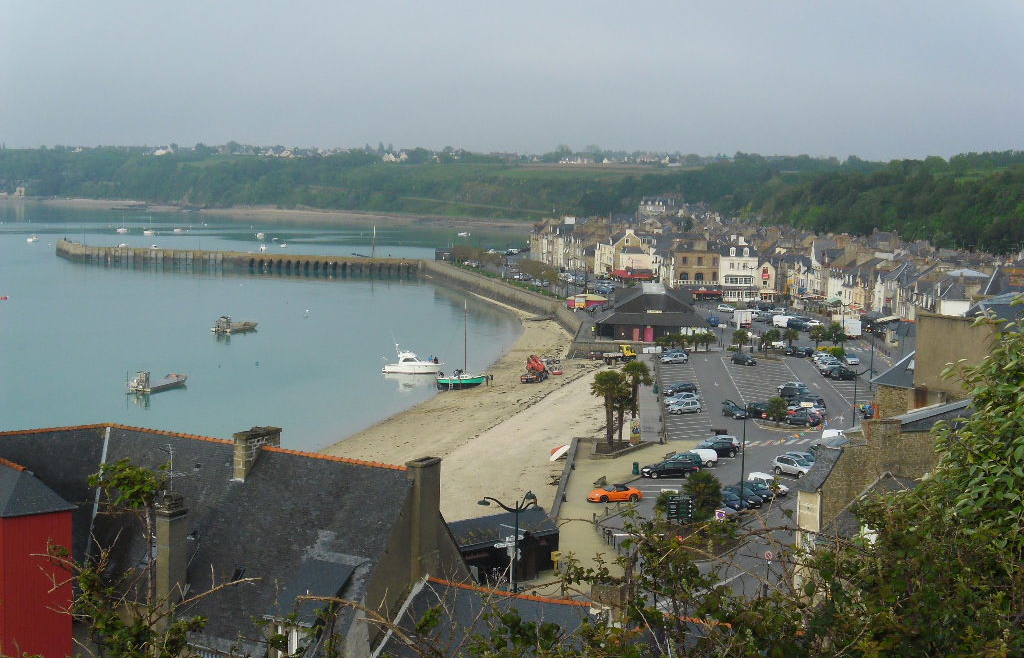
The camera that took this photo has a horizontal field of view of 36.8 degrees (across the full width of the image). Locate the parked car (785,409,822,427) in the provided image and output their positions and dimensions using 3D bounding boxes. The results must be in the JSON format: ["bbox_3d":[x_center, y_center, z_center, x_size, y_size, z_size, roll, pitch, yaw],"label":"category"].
[{"bbox_3d":[30.980,9.460,164.300,3.850,1.450,1.680,5,7,39],"label":"parked car"}]

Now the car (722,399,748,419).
[{"bbox_3d":[24.570,8.870,169.260,1.680,1.460,3.850,-1,6,-23],"label":"car"}]

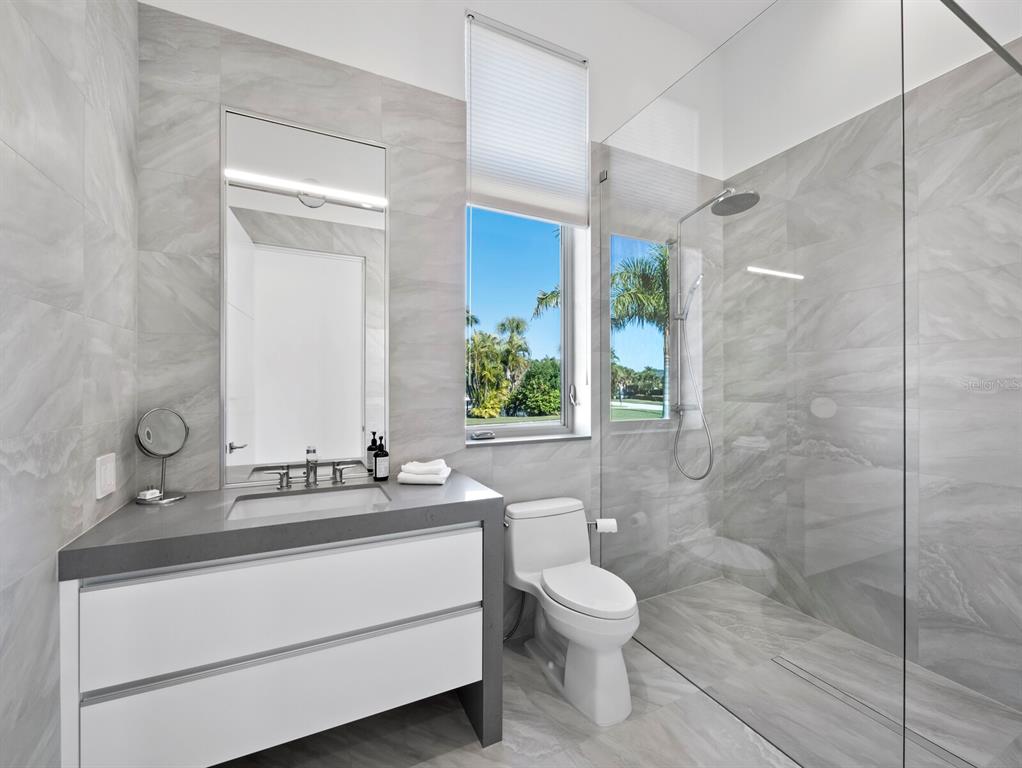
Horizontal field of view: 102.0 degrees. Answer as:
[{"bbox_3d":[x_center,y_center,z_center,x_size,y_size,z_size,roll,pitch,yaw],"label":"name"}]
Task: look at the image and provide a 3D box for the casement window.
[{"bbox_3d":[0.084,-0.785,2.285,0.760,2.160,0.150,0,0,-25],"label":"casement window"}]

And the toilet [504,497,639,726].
[{"bbox_3d":[0.298,0.978,1.902,0.395,0.725,0.715,0,0,-25],"label":"toilet"}]

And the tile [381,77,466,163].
[{"bbox_3d":[-0.415,-1.252,1.978,0.402,0.305,0.015,0,0,-25],"label":"tile"}]

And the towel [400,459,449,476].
[{"bbox_3d":[-0.379,0.362,1.805,0.170,0.042,0.140,0,0,6],"label":"towel"}]

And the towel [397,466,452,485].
[{"bbox_3d":[-0.371,0.398,1.804,0.190,0.040,0.160,0,0,6],"label":"towel"}]

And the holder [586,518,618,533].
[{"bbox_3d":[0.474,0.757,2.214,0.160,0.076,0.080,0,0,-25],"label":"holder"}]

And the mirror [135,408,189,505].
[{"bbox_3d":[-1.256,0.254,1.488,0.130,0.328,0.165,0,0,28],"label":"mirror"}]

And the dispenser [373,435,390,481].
[{"bbox_3d":[-0.566,0.321,1.809,0.067,0.194,0.067,0,0,-22],"label":"dispenser"}]

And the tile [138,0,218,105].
[{"bbox_3d":[-1.261,-1.252,1.581,0.251,0.305,0.015,0,0,-25],"label":"tile"}]

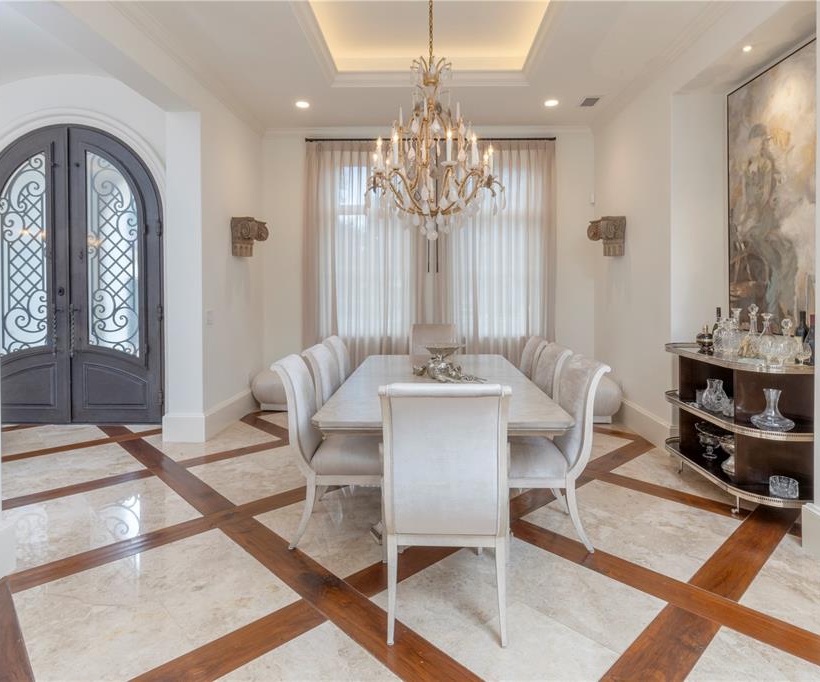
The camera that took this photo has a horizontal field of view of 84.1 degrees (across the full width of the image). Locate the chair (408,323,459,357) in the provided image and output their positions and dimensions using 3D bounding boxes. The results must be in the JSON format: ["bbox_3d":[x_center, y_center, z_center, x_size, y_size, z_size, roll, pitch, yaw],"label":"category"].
[{"bbox_3d":[0.232,0.350,4.420,0.580,0.970,0.650,0,5,2],"label":"chair"}]

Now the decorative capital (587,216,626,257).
[{"bbox_3d":[2.100,-1.130,4.900,0.280,0.410,0.440,0,5,2],"label":"decorative capital"}]

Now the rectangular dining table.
[{"bbox_3d":[0.200,0.635,3.180,1.200,0.770,2.150,0,5,2],"label":"rectangular dining table"}]

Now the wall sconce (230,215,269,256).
[{"bbox_3d":[-1.693,-1.077,4.835,0.248,0.402,0.417,0,3,3],"label":"wall sconce"}]

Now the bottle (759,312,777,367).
[{"bbox_3d":[2.170,-0.010,2.760,0.098,0.315,0.098,0,5,2],"label":"bottle"}]

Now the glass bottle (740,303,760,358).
[{"bbox_3d":[2.190,-0.070,2.930,0.115,0.345,0.115,0,5,2],"label":"glass bottle"}]

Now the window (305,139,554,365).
[{"bbox_3d":[0.233,-0.949,5.430,2.984,2.937,0.159,0,3,3],"label":"window"}]

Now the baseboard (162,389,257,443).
[{"bbox_3d":[-1.995,0.702,4.775,0.387,0.266,1.390,0,3,3],"label":"baseboard"}]

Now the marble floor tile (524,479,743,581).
[{"bbox_3d":[1.316,1.062,2.693,0.864,0.020,0.883,5,7,43],"label":"marble floor tile"}]

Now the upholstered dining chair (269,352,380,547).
[{"bbox_3d":[-0.400,0.575,2.600,0.650,0.970,0.600,0,5,2],"label":"upholstered dining chair"}]

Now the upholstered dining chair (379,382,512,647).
[{"bbox_3d":[0.162,0.629,2.020,0.566,1.013,0.655,0,3,3],"label":"upholstered dining chair"}]

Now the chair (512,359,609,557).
[{"bbox_3d":[0.705,0.575,2.570,0.650,0.970,0.600,0,5,2],"label":"chair"}]

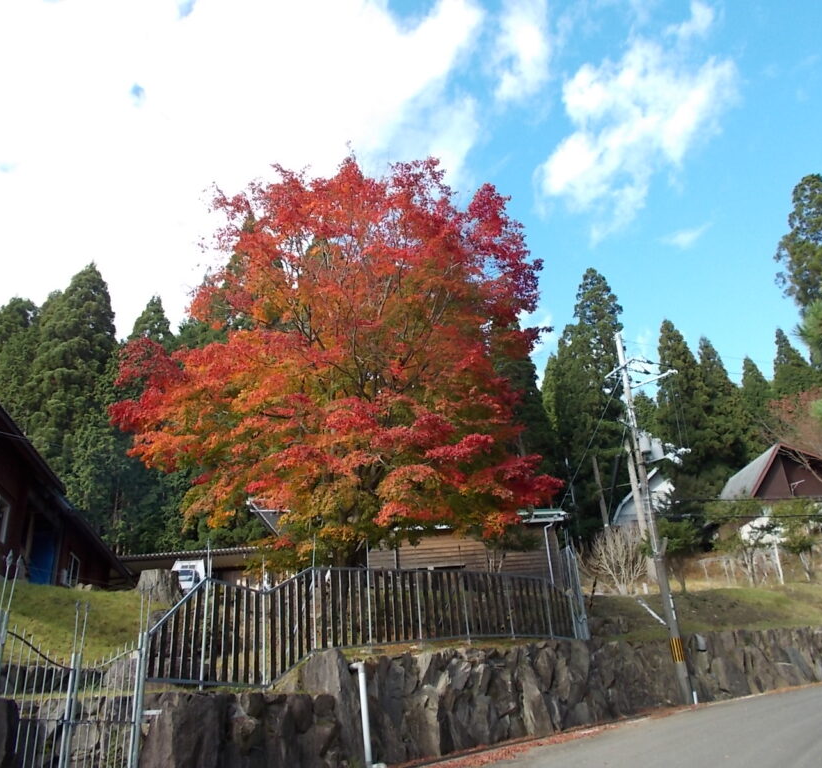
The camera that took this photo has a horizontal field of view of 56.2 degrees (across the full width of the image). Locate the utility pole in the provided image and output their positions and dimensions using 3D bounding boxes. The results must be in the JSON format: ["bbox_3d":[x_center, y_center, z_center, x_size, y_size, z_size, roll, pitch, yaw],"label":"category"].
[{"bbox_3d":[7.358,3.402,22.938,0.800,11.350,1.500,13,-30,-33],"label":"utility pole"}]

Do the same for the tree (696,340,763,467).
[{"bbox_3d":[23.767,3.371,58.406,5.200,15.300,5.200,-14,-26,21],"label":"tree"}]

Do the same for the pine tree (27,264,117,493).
[{"bbox_3d":[-19.120,0.660,43.912,5.800,17.690,5.800,7,-27,-23],"label":"pine tree"}]

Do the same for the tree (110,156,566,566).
[{"bbox_3d":[-1.844,-0.806,18.800,9.600,11.840,9.200,-2,-25,-6],"label":"tree"}]

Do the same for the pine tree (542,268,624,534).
[{"bbox_3d":[11.644,1.028,49.250,5.400,19.280,5.400,-10,-25,13],"label":"pine tree"}]

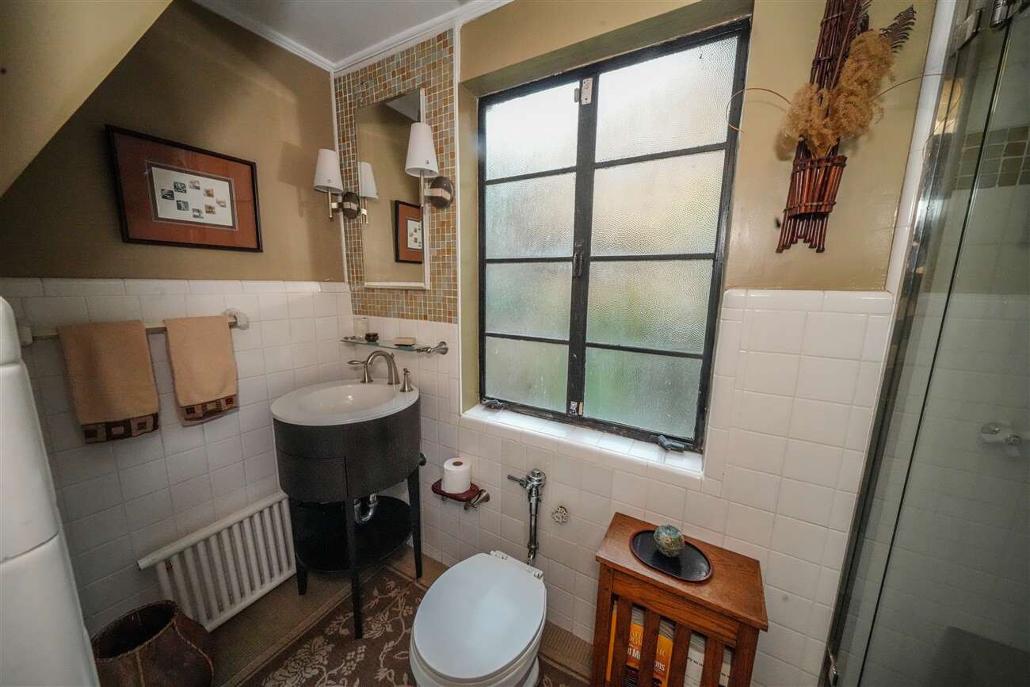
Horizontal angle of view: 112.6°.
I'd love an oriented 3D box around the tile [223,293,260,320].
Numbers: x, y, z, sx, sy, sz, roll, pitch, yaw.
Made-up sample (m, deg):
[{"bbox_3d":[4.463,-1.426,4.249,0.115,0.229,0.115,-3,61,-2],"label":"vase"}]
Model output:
[{"bbox_3d":[-1.052,-0.135,1.329,0.009,0.108,0.108,6,11,29],"label":"tile"}]

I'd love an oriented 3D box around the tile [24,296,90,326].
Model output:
[{"bbox_3d":[-1.269,-0.077,0.952,0.009,0.108,0.108,7,11,30],"label":"tile"}]

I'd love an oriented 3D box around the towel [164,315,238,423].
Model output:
[{"bbox_3d":[-1.088,0.077,1.203,0.043,0.346,0.166,6,11,29],"label":"towel"}]

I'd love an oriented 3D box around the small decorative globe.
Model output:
[{"bbox_3d":[0.428,0.550,0.957,0.078,0.078,0.078,6,11,29],"label":"small decorative globe"}]

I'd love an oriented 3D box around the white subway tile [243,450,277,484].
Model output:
[{"bbox_3d":[-1.063,0.516,1.432,0.009,0.108,0.108,7,11,30],"label":"white subway tile"}]

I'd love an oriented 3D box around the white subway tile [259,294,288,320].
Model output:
[{"bbox_3d":[-0.995,-0.150,1.419,0.009,0.108,0.108,7,11,30],"label":"white subway tile"}]

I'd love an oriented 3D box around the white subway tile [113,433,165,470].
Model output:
[{"bbox_3d":[-1.223,0.339,1.116,0.009,0.108,0.108,7,11,30],"label":"white subway tile"}]

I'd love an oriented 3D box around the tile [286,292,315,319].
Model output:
[{"bbox_3d":[-0.946,-0.163,1.519,0.009,0.108,0.108,6,11,30],"label":"tile"}]

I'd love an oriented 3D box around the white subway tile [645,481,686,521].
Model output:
[{"bbox_3d":[0.474,0.490,1.081,0.108,0.108,0.009,6,11,30],"label":"white subway tile"}]

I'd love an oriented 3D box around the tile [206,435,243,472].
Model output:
[{"bbox_3d":[-1.117,0.421,1.318,0.009,0.108,0.108,7,11,30],"label":"tile"}]

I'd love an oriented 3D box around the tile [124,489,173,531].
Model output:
[{"bbox_3d":[-1.226,0.558,1.152,0.010,0.108,0.108,6,11,29],"label":"tile"}]

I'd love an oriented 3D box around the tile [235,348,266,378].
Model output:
[{"bbox_3d":[-1.054,0.081,1.361,0.009,0.108,0.108,7,11,30],"label":"tile"}]

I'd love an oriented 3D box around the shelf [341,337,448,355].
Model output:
[{"bbox_3d":[-0.556,0.006,1.520,0.565,0.056,0.137,6,11,29],"label":"shelf"}]

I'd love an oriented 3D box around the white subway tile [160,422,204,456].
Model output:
[{"bbox_3d":[-1.174,0.327,1.217,0.009,0.108,0.108,6,11,30],"label":"white subway tile"}]

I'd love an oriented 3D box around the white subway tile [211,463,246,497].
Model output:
[{"bbox_3d":[-1.118,0.527,1.337,0.009,0.108,0.108,7,11,30],"label":"white subway tile"}]

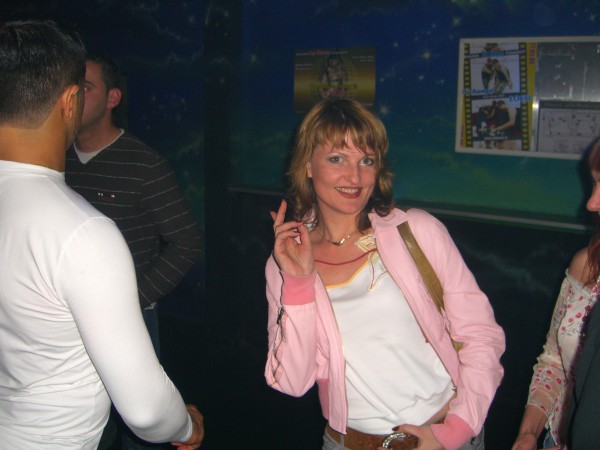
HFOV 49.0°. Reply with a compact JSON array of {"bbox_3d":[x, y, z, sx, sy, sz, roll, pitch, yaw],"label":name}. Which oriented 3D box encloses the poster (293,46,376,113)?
[{"bbox_3d":[0.156,-0.667,3.050,0.420,0.292,0.010,6,11,29],"label":"poster"}]

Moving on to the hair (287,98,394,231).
[{"bbox_3d":[0.088,-0.133,1.430,0.220,0.275,0.230,-6,10,-16],"label":"hair"}]

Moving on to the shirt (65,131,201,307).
[{"bbox_3d":[-0.600,-0.030,2.120,0.540,0.570,0.300,3,10,12],"label":"shirt"}]

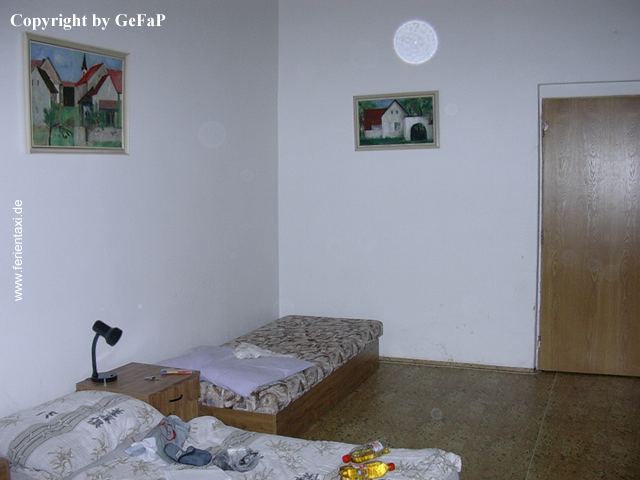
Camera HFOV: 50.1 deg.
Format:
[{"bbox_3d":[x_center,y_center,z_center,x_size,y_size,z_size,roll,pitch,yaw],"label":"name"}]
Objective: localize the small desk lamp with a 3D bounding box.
[{"bbox_3d":[-1.067,0.554,3.396,0.153,0.281,0.128,-1,4,-11],"label":"small desk lamp"}]

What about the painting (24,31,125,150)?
[{"bbox_3d":[-1.154,-0.678,3.331,0.035,0.522,0.699,1,4,21],"label":"painting"}]

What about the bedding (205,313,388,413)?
[{"bbox_3d":[-0.242,0.739,4.477,0.847,0.123,2.044,1,4,21],"label":"bedding"}]

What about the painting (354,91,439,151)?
[{"bbox_3d":[0.574,-0.888,5.147,0.650,0.414,0.035,1,4,21],"label":"painting"}]

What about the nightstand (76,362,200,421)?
[{"bbox_3d":[-0.899,0.889,3.447,0.420,0.398,0.447,1,4,21],"label":"nightstand"}]

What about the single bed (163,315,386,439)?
[{"bbox_3d":[-0.241,0.842,4.484,0.847,0.330,2.044,1,4,21],"label":"single bed"}]

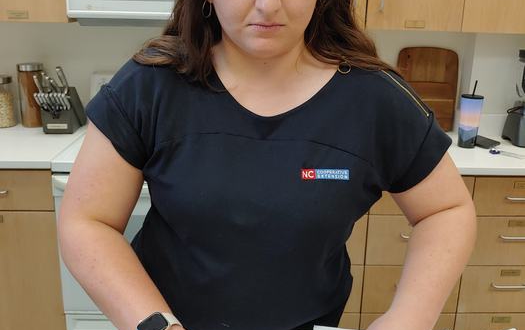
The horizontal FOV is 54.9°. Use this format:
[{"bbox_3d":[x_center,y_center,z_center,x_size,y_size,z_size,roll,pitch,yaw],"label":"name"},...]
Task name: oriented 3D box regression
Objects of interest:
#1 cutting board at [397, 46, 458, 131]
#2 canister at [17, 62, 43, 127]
[{"bbox_3d":[0.758,-0.345,2.354,0.283,0.390,0.022,1,12,-2],"label":"cutting board"},{"bbox_3d":[-1.035,-0.312,2.283,0.108,0.280,0.108,1,15,-2],"label":"canister"}]

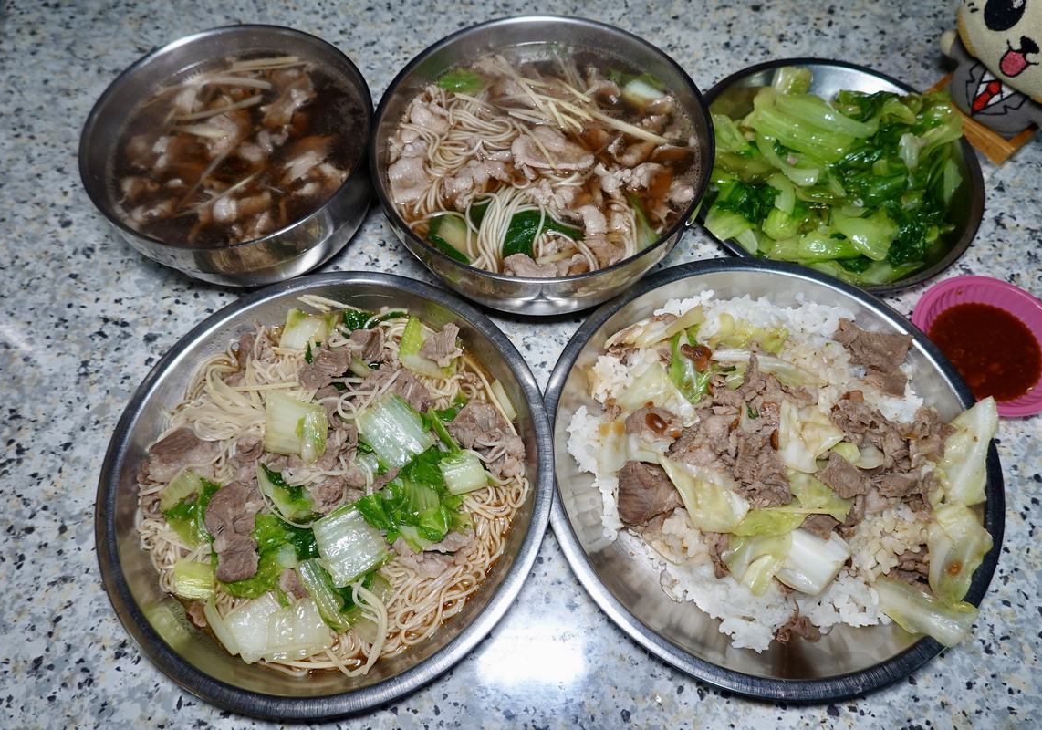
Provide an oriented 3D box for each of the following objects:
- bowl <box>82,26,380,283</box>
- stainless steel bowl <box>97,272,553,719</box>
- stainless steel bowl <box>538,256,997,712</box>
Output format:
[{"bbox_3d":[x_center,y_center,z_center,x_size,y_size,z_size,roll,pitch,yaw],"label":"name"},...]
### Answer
[{"bbox_3d":[-0.160,-0.115,0.432,0.159,0.070,0.159,0,65,0],"label":"bowl"},{"bbox_3d":[-0.093,0.057,0.370,0.217,0.041,0.217,0,65,0],"label":"stainless steel bowl"},{"bbox_3d":[0.120,0.050,0.370,0.217,0.041,0.217,0,65,0],"label":"stainless steel bowl"}]

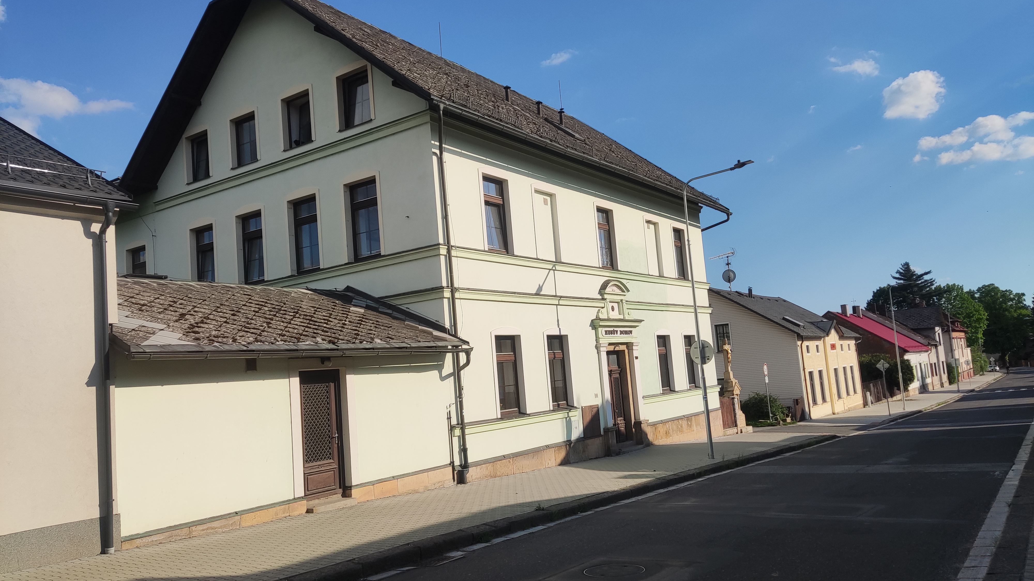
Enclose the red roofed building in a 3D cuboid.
[{"bbox_3d":[34.645,6.440,76.553,11.600,8.700,16.800,-9,-8,36],"label":"red roofed building"}]

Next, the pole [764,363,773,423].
[{"bbox_3d":[13.680,5.553,40.662,0.120,3.200,0.650,-8,-8,35],"label":"pole"}]

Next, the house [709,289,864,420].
[{"bbox_3d":[16.275,4.260,50.433,10.500,8.200,15.600,-8,-8,35],"label":"house"}]

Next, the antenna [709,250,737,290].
[{"bbox_3d":[13.339,-1.267,48.221,0.850,2.700,2.000,-1,-7,-23],"label":"antenna"}]

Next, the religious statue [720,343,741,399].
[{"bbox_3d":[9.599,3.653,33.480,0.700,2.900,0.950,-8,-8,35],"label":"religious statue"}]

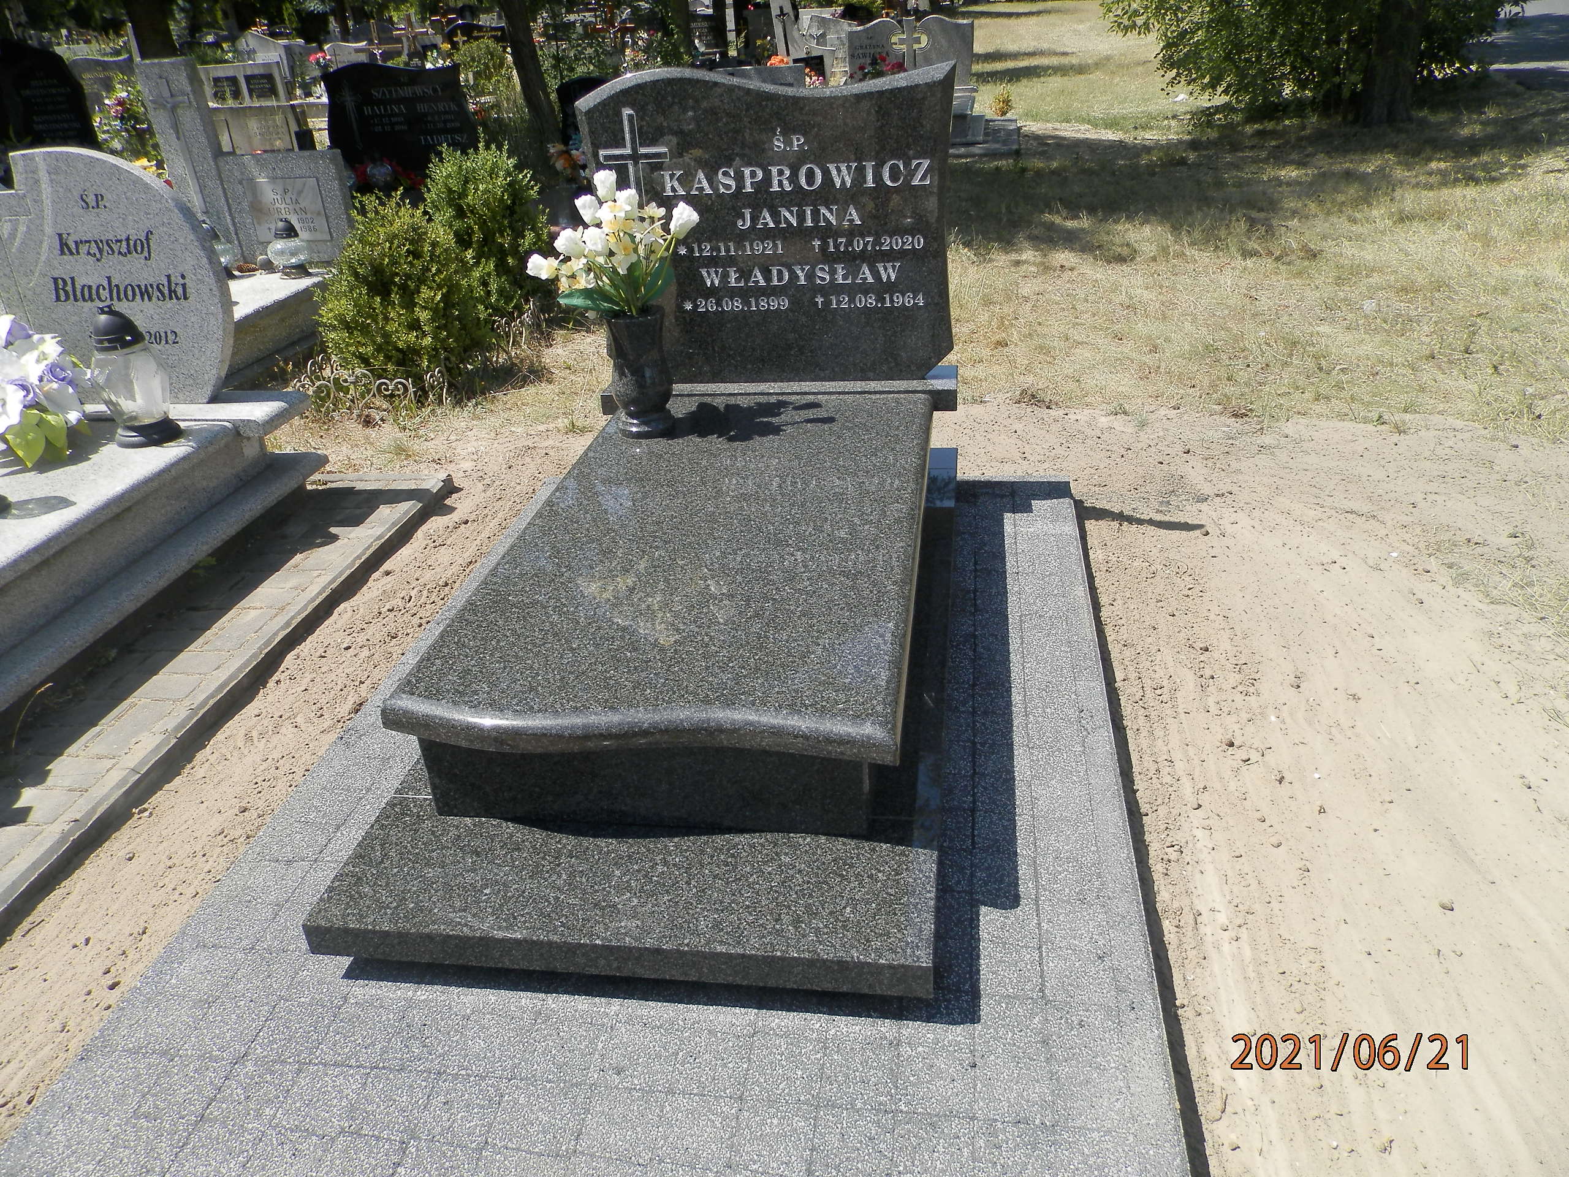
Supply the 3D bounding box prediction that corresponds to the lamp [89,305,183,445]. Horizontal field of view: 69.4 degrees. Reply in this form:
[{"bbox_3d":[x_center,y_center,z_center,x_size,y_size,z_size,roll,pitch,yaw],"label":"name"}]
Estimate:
[{"bbox_3d":[-1.692,-0.553,2.928,0.190,0.345,0.190,1,29,9],"label":"lamp"}]

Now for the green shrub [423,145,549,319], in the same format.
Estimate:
[{"bbox_3d":[-1.344,-1.611,5.128,0.610,0.760,0.600,1,29,9],"label":"green shrub"}]

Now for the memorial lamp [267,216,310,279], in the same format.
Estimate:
[{"bbox_3d":[-2.277,-1.567,5.199,0.200,0.240,0.200,1,29,9],"label":"memorial lamp"}]

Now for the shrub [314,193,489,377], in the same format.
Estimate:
[{"bbox_3d":[-1.511,-1.211,4.490,0.690,0.690,0.680,1,29,9],"label":"shrub"}]

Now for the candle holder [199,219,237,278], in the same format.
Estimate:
[{"bbox_3d":[-2.679,-1.595,5.303,0.195,0.245,0.195,1,29,9],"label":"candle holder"}]

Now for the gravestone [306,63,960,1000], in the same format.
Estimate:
[{"bbox_3d":[-0.144,-0.322,2.139,0.910,1.080,1.810,1,29,9],"label":"gravestone"}]

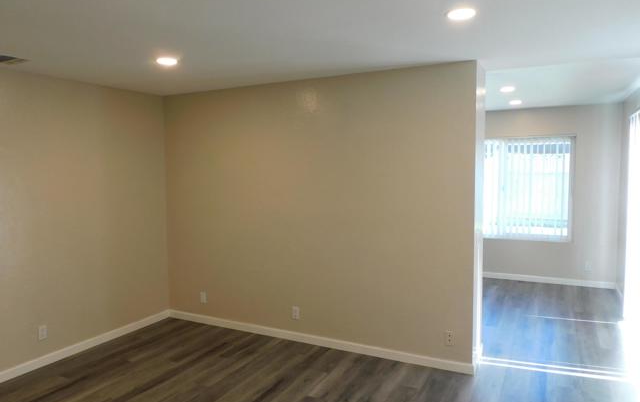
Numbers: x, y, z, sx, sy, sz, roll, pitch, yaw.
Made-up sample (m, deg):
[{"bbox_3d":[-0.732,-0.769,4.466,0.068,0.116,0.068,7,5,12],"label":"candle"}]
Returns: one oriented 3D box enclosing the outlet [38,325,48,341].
[{"bbox_3d":[-2.324,1.114,3.735,0.009,0.120,0.075,2,5,27],"label":"outlet"}]

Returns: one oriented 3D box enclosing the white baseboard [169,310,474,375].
[{"bbox_3d":[-0.241,1.288,4.228,3.258,0.086,0.015,1,5,27],"label":"white baseboard"}]

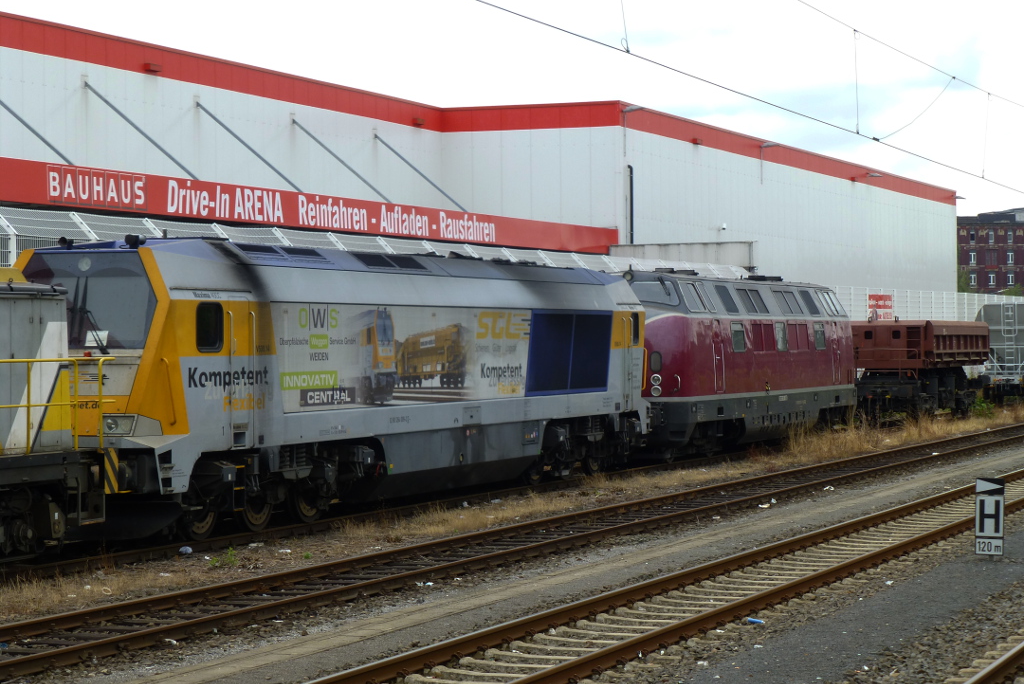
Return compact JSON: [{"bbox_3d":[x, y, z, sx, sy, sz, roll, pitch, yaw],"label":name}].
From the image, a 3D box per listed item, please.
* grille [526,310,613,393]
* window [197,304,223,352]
[{"bbox_3d":[1.093,0.196,50.445,0.100,1.604,5.328,0,0,20],"label":"grille"},{"bbox_3d":[-4.119,-0.195,36.135,0.080,0.695,0.765,0,0,23],"label":"window"}]

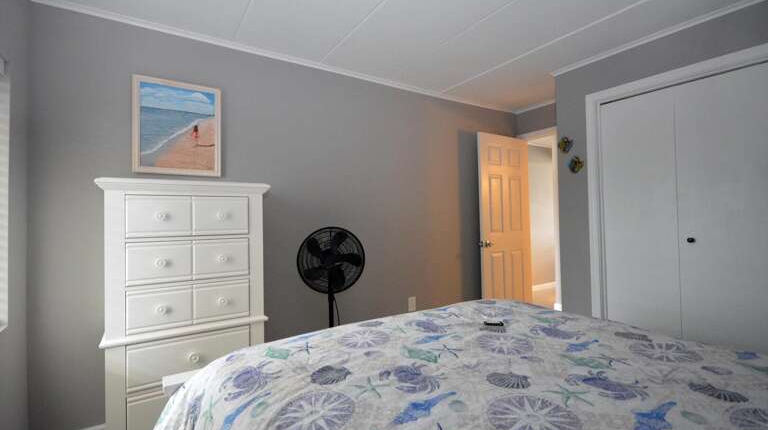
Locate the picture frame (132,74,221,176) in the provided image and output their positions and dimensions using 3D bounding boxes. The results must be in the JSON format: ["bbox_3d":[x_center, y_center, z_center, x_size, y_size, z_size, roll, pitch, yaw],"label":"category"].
[{"bbox_3d":[-1.260,-0.527,2.233,0.473,0.569,0.027,0,-1,-33],"label":"picture frame"}]

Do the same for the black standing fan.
[{"bbox_3d":[-0.348,0.657,2.429,0.440,1.143,0.400,-1,-1,-8],"label":"black standing fan"}]

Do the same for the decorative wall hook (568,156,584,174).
[{"bbox_3d":[1.498,-0.390,2.820,0.035,0.125,0.108,0,-1,-33],"label":"decorative wall hook"}]

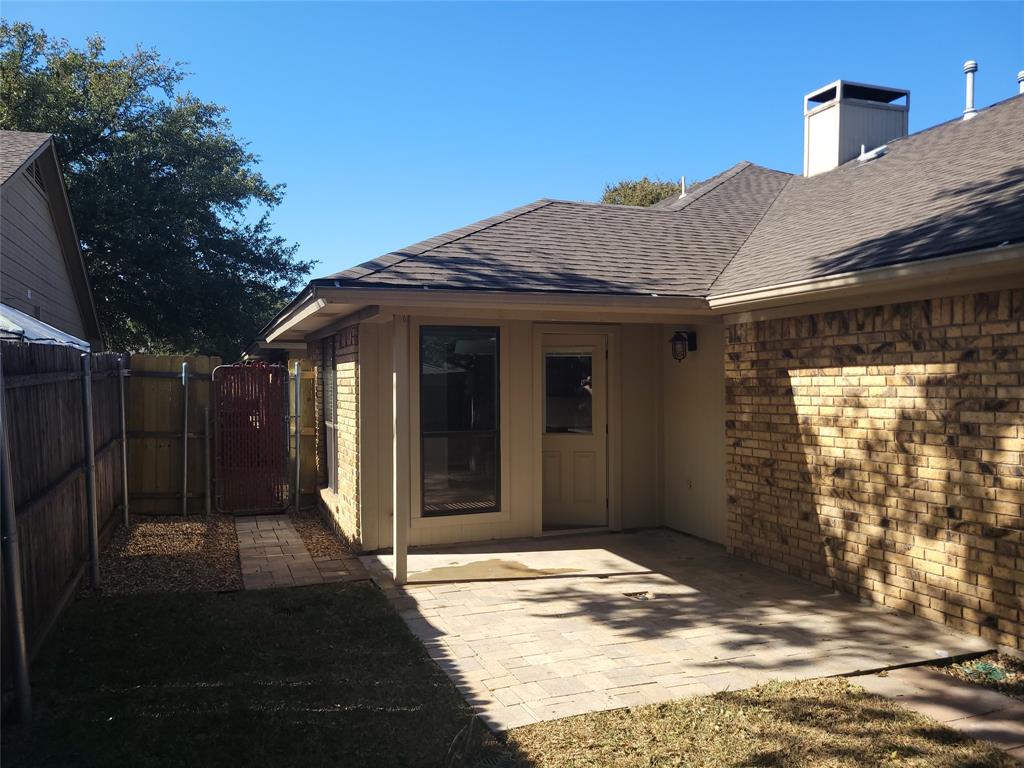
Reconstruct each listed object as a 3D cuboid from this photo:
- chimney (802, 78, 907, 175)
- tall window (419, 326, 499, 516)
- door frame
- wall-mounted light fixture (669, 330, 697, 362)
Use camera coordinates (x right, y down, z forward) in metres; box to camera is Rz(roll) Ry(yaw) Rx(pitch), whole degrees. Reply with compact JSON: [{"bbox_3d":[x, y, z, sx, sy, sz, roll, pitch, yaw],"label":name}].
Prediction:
[{"bbox_3d":[5.744,-4.113,12.833,1.450,1.420,0.800,0,0,-21],"label":"chimney"},{"bbox_3d":[-0.499,0.359,7.545,0.819,1.847,0.100,0,0,-21],"label":"tall window"},{"bbox_3d":[0.679,0.464,7.997,1.029,2.180,0.140,0,0,-21],"label":"door frame"},{"bbox_3d":[1.711,-0.370,7.733,0.270,0.325,0.180,0,0,-21],"label":"wall-mounted light fixture"}]

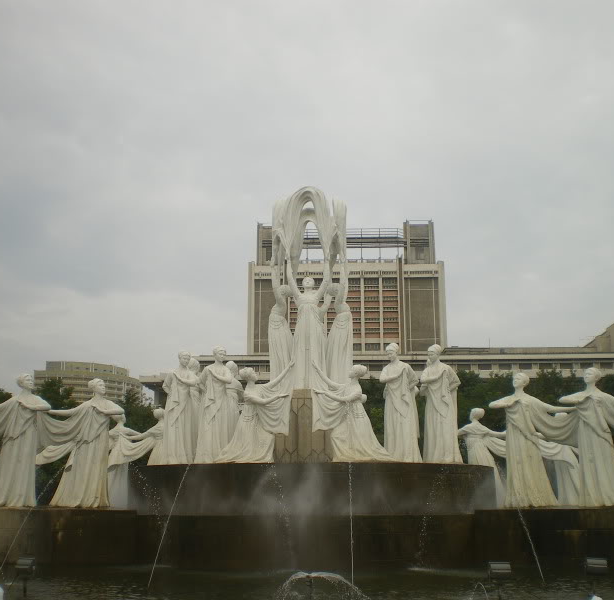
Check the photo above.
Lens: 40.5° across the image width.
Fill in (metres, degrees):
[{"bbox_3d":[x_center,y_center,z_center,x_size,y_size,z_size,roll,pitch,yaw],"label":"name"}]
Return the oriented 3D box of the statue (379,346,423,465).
[{"bbox_3d":[2.446,2.694,21.769,1.000,3.200,0.900,-6,-15,24],"label":"statue"}]

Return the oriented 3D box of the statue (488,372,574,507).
[{"bbox_3d":[5.365,3.326,19.973,1.800,3.200,1.050,-6,-15,24],"label":"statue"}]

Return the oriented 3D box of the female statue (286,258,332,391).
[{"bbox_3d":[0.045,0.730,25.892,1.377,4.112,1.000,0,-14,0],"label":"female statue"}]

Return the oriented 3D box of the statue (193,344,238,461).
[{"bbox_3d":[-2.573,2.977,23.168,0.912,3.204,0.900,4,-15,-17],"label":"statue"}]

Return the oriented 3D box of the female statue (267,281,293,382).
[{"bbox_3d":[-0.808,0.966,25.372,0.750,3.243,0.750,-12,-19,40],"label":"female statue"}]

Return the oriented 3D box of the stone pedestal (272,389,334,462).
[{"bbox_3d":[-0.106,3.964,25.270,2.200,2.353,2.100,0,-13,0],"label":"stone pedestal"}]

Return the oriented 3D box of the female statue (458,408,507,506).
[{"bbox_3d":[5.988,5.183,27.755,1.800,3.200,1.050,8,-15,-29],"label":"female statue"}]

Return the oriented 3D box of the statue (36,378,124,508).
[{"bbox_3d":[-5.673,3.531,20.747,1.850,3.200,1.050,7,-15,-27],"label":"statue"}]

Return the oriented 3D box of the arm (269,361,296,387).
[{"bbox_3d":[-0.702,2.069,23.085,0.758,0.713,0.450,0,-14,0],"label":"arm"}]

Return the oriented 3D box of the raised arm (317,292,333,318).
[{"bbox_3d":[0.590,0.177,26.649,0.501,0.772,0.350,0,-14,0],"label":"raised arm"}]

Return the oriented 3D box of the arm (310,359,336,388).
[{"bbox_3d":[0.477,2.029,22.677,0.250,0.937,0.220,-40,-11,-10],"label":"arm"}]

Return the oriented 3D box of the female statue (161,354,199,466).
[{"bbox_3d":[-3.487,2.972,22.936,1.000,3.200,0.900,4,-14,-17],"label":"female statue"}]

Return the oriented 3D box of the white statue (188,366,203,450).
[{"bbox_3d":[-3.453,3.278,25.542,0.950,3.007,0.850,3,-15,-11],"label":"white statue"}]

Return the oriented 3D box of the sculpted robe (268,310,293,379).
[{"bbox_3d":[-0.832,1.594,26.399,0.637,2.373,0.750,-5,-15,19],"label":"sculpted robe"}]

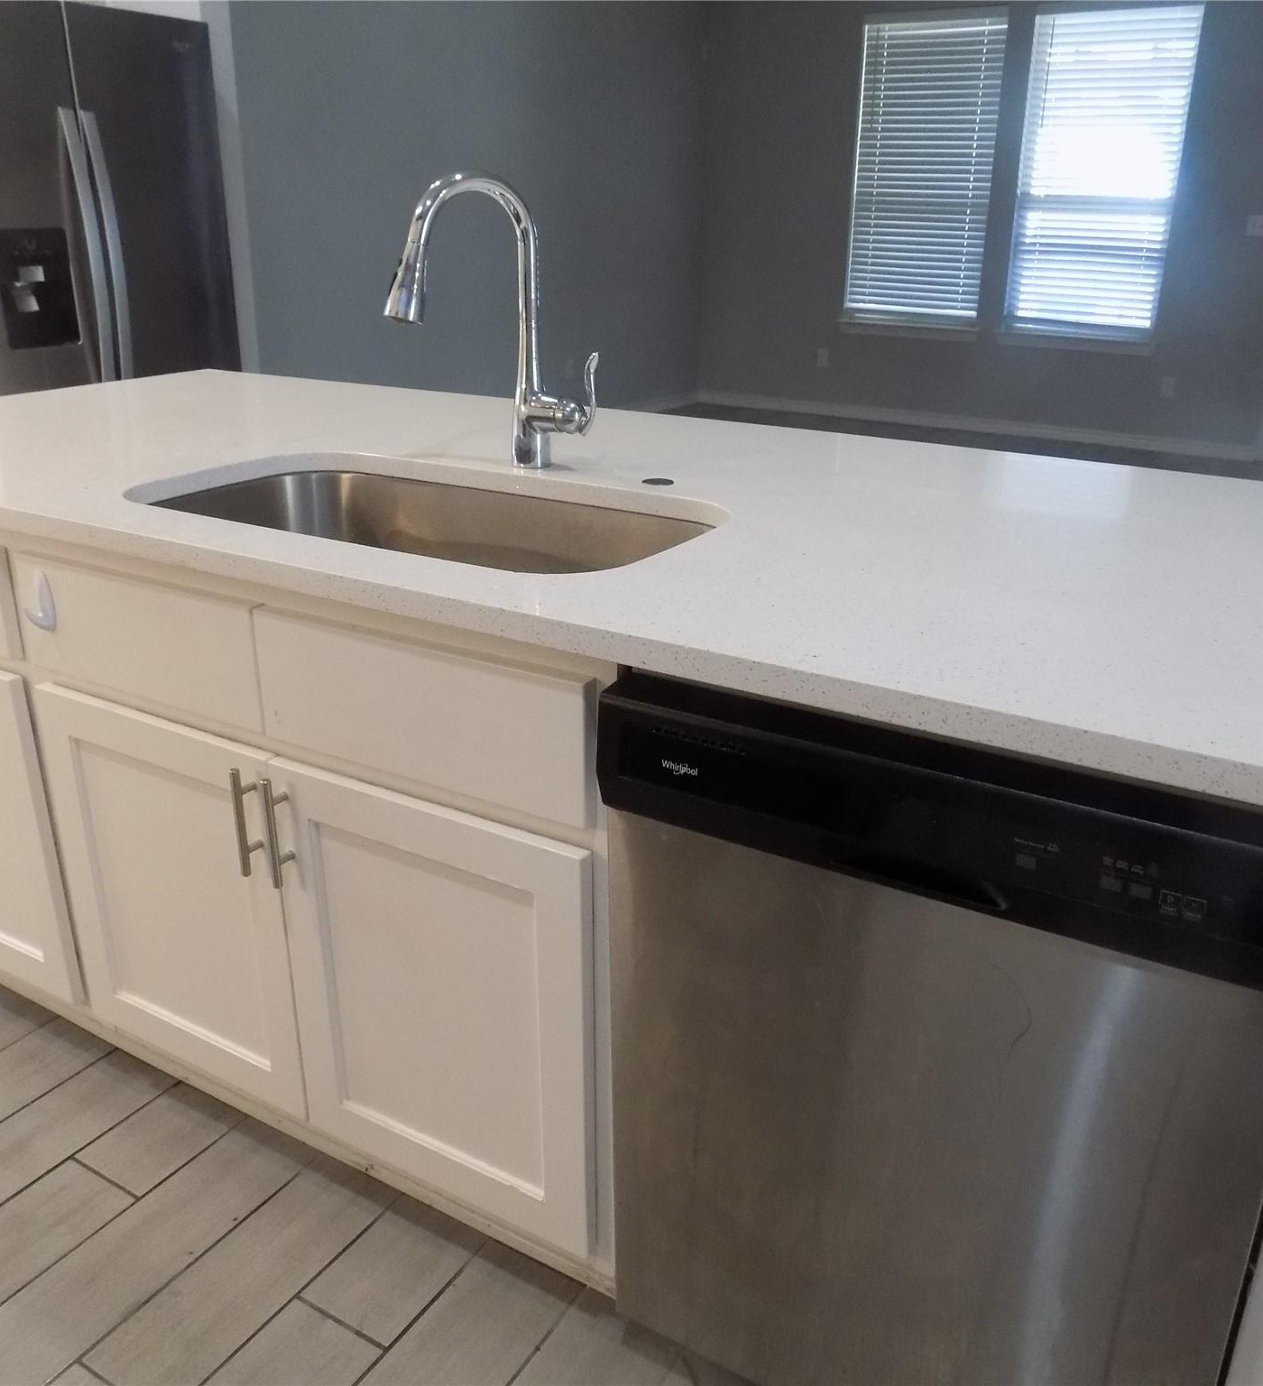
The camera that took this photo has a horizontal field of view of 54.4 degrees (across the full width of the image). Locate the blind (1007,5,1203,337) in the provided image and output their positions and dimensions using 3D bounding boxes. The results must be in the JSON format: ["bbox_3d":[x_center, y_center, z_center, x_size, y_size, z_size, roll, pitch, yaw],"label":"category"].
[{"bbox_3d":[2.683,-2.977,7.039,0.871,1.745,0.060,13,24,29],"label":"blind"}]

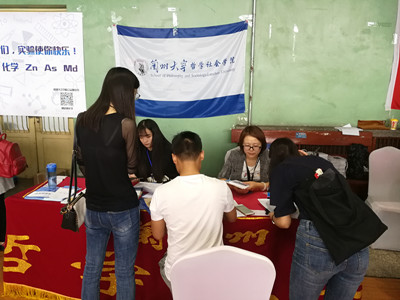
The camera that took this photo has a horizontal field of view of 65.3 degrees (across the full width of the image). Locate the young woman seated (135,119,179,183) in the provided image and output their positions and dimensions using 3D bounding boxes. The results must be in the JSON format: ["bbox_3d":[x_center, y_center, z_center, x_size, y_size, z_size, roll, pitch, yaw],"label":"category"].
[{"bbox_3d":[-0.385,0.369,2.822,0.500,1.240,0.750,4,10,18],"label":"young woman seated"}]

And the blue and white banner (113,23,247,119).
[{"bbox_3d":[-0.293,-1.137,4.525,1.930,1.330,0.060,1,10,6],"label":"blue and white banner"}]

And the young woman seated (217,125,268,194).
[{"bbox_3d":[0.374,0.420,2.585,0.500,1.240,0.750,1,10,4],"label":"young woman seated"}]

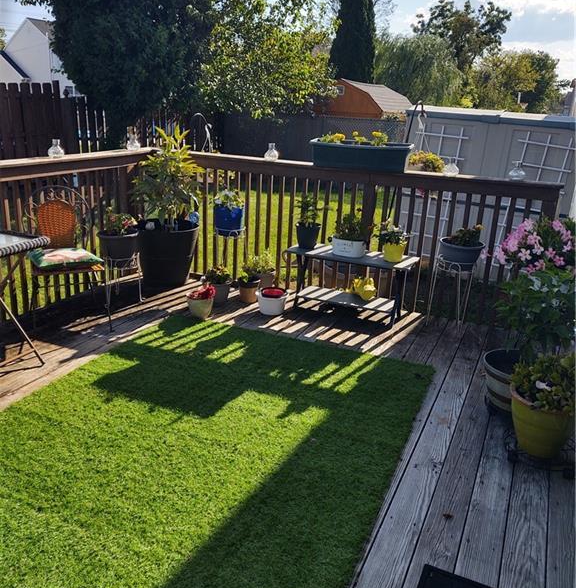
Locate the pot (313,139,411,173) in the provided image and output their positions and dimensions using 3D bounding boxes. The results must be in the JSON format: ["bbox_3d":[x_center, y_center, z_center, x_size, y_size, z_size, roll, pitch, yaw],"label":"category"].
[{"bbox_3d":[0.546,-1.026,4.452,0.725,0.187,0.280,8,19,15],"label":"pot"}]

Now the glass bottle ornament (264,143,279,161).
[{"bbox_3d":[-0.128,-1.124,4.746,0.106,0.128,0.106,3,18,-1],"label":"glass bottle ornament"}]

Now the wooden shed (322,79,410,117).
[{"bbox_3d":[2.520,-5.789,20.701,2.749,2.877,4.500,11,20,23],"label":"wooden shed"}]

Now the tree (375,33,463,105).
[{"bbox_3d":[9.589,-16.209,46.342,6.941,7.415,6.941,6,18,10],"label":"tree"}]

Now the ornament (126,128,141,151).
[{"bbox_3d":[-1.275,-1.278,4.958,0.106,0.177,0.106,3,18,-1],"label":"ornament"}]

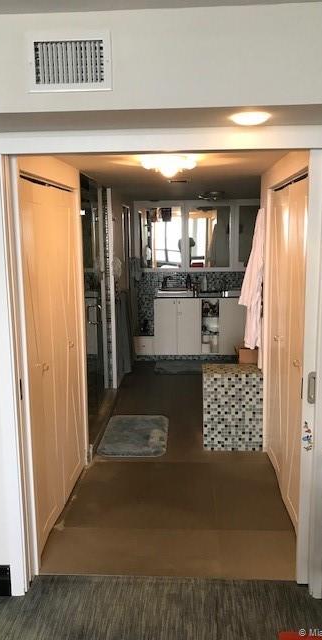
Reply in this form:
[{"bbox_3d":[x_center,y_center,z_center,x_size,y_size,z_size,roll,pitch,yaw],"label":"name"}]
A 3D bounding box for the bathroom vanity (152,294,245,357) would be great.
[{"bbox_3d":[0.573,0.064,7.146,1.345,0.850,0.560,0,9,3],"label":"bathroom vanity"}]

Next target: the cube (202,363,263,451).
[{"bbox_3d":[0.577,0.701,4.215,0.463,0.623,0.340,0,9,3],"label":"cube"}]

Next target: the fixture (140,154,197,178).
[{"bbox_3d":[0.042,-0.873,2.950,0.325,0.124,0.325,0,9,3],"label":"fixture"}]

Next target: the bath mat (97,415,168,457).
[{"bbox_3d":[-0.219,0.973,4.476,0.500,0.020,0.900,0,9,3],"label":"bath mat"}]

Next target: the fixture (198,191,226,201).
[{"bbox_3d":[0.542,-1.335,5.554,0.310,0.092,0.310,0,9,3],"label":"fixture"}]

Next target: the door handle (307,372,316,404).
[{"bbox_3d":[0.688,0.312,2.362,0.042,0.142,0.020,0,9,3],"label":"door handle"}]

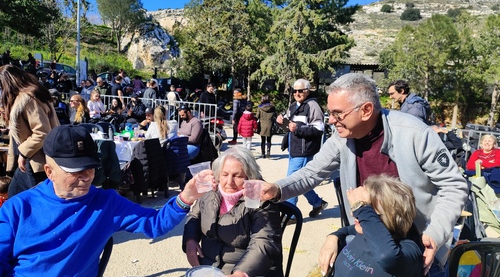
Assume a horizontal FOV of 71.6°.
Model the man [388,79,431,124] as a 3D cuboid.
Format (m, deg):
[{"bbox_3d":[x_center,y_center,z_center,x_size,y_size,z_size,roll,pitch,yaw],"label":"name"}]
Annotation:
[{"bbox_3d":[1.974,0.180,4.400,0.460,1.760,0.500,4,7,5],"label":"man"}]

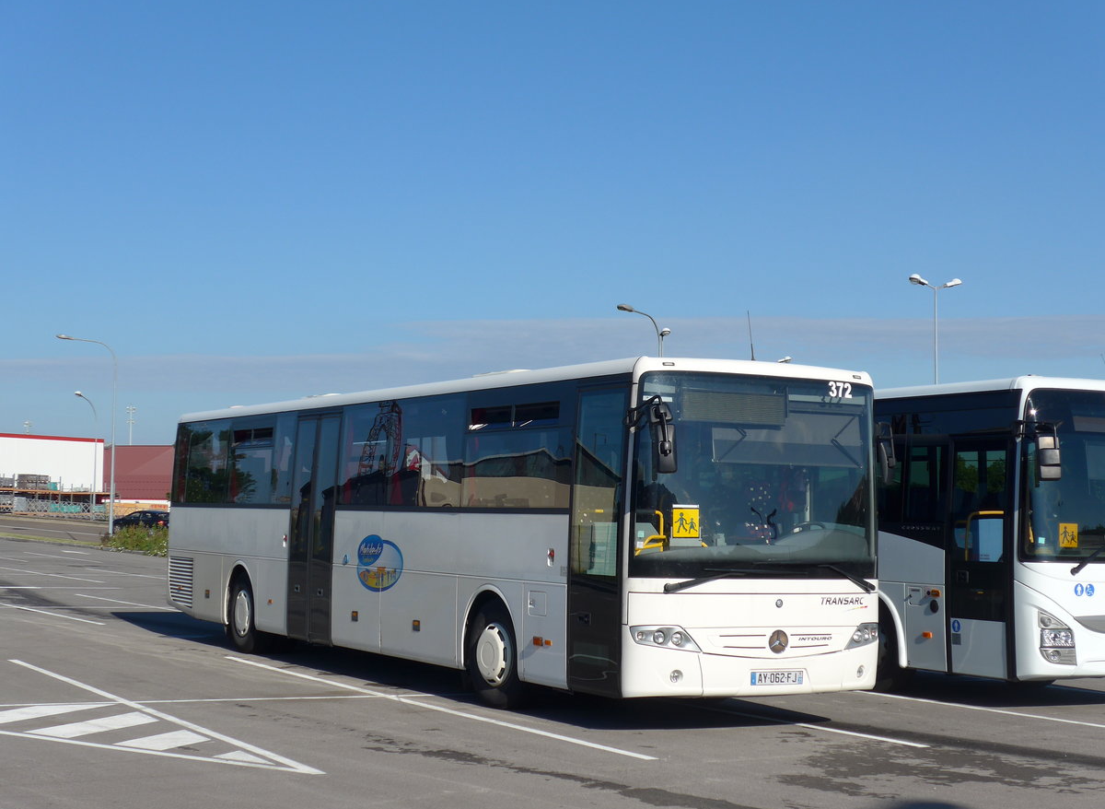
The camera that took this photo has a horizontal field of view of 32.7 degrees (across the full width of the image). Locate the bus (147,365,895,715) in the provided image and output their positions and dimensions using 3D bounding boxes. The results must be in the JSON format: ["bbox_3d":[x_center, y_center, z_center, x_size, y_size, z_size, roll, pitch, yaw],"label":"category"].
[{"bbox_3d":[-1.209,1.400,21.070,2.550,3.170,12.870,3,-4,-28],"label":"bus"}]

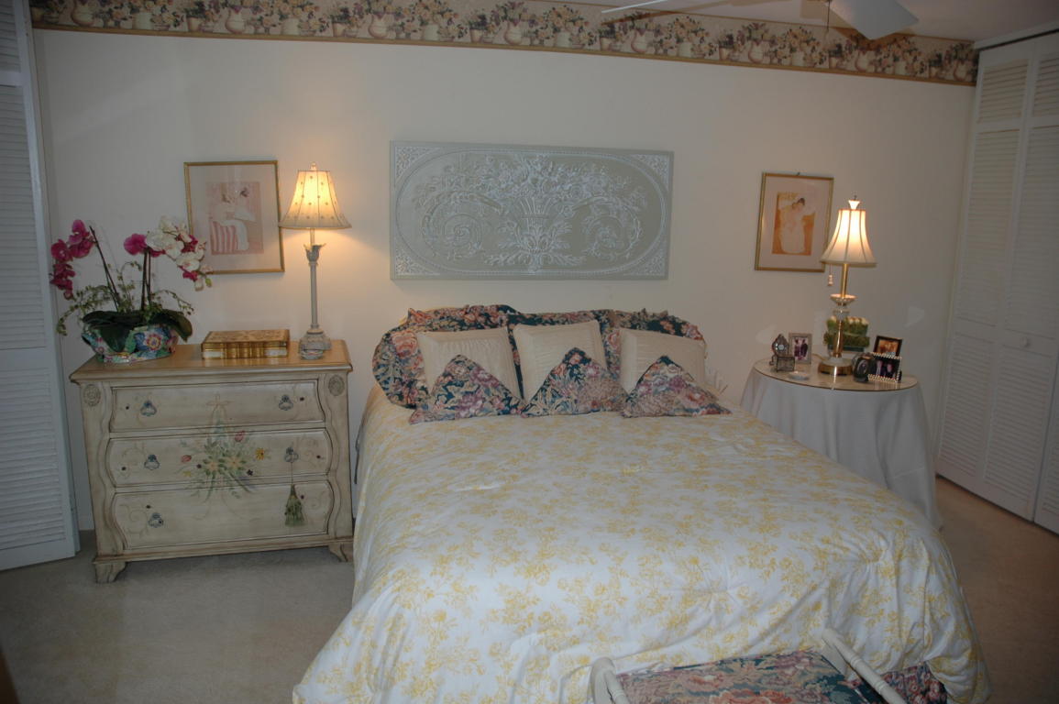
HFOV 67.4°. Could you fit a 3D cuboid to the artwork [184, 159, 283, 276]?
[{"bbox_3d":[-1.333,-0.608,3.603,0.397,0.493,0.025,-1,10,-13],"label":"artwork"}]

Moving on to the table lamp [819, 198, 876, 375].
[{"bbox_3d":[1.526,-0.320,3.861,0.270,0.830,0.270,-1,10,-13],"label":"table lamp"}]

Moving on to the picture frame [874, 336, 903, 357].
[{"bbox_3d":[1.740,0.018,3.879,0.035,0.170,0.130,14,-1,-41],"label":"picture frame"}]

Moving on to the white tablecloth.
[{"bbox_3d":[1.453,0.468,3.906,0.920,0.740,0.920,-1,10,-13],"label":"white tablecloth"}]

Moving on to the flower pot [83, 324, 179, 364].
[{"bbox_3d":[-1.682,-0.044,3.362,0.380,0.145,0.330,-1,10,-13],"label":"flower pot"}]

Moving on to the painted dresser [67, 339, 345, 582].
[{"bbox_3d":[-1.283,0.437,3.407,1.040,0.870,0.510,-2,11,-13],"label":"painted dresser"}]

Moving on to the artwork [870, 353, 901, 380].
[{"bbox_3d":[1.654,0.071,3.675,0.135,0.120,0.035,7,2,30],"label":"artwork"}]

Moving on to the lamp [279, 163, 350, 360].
[{"bbox_3d":[-0.927,-0.406,3.433,0.300,0.795,0.300,-2,11,-13],"label":"lamp"}]

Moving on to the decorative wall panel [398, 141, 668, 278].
[{"bbox_3d":[0.029,-0.674,3.892,1.408,0.638,0.045,-1,10,-13],"label":"decorative wall panel"}]

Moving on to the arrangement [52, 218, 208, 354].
[{"bbox_3d":[-1.648,-0.283,3.298,0.597,0.535,0.420,-1,10,-13],"label":"arrangement"}]

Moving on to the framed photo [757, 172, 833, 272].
[{"bbox_3d":[1.403,-0.681,4.215,0.410,0.500,0.025,-1,10,-13],"label":"framed photo"}]

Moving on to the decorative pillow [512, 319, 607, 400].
[{"bbox_3d":[0.152,0.034,3.701,0.410,0.390,0.140,-2,-10,-13],"label":"decorative pillow"}]

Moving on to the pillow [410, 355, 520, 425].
[{"bbox_3d":[-0.277,0.144,3.399,0.470,0.300,0.140,-2,-21,-13],"label":"pillow"}]

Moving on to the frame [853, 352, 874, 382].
[{"bbox_3d":[1.539,0.076,3.664,0.085,0.125,0.040,6,4,27],"label":"frame"}]

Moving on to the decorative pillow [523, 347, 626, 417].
[{"bbox_3d":[0.180,0.121,3.504,0.450,0.310,0.140,-2,-21,-13],"label":"decorative pillow"}]

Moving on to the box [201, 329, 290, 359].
[{"bbox_3d":[-1.199,-0.035,3.386,0.335,0.070,0.285,-2,11,-13],"label":"box"}]

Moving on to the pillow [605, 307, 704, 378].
[{"bbox_3d":[0.623,0.020,3.946,0.610,0.470,0.170,-1,-15,-13],"label":"pillow"}]

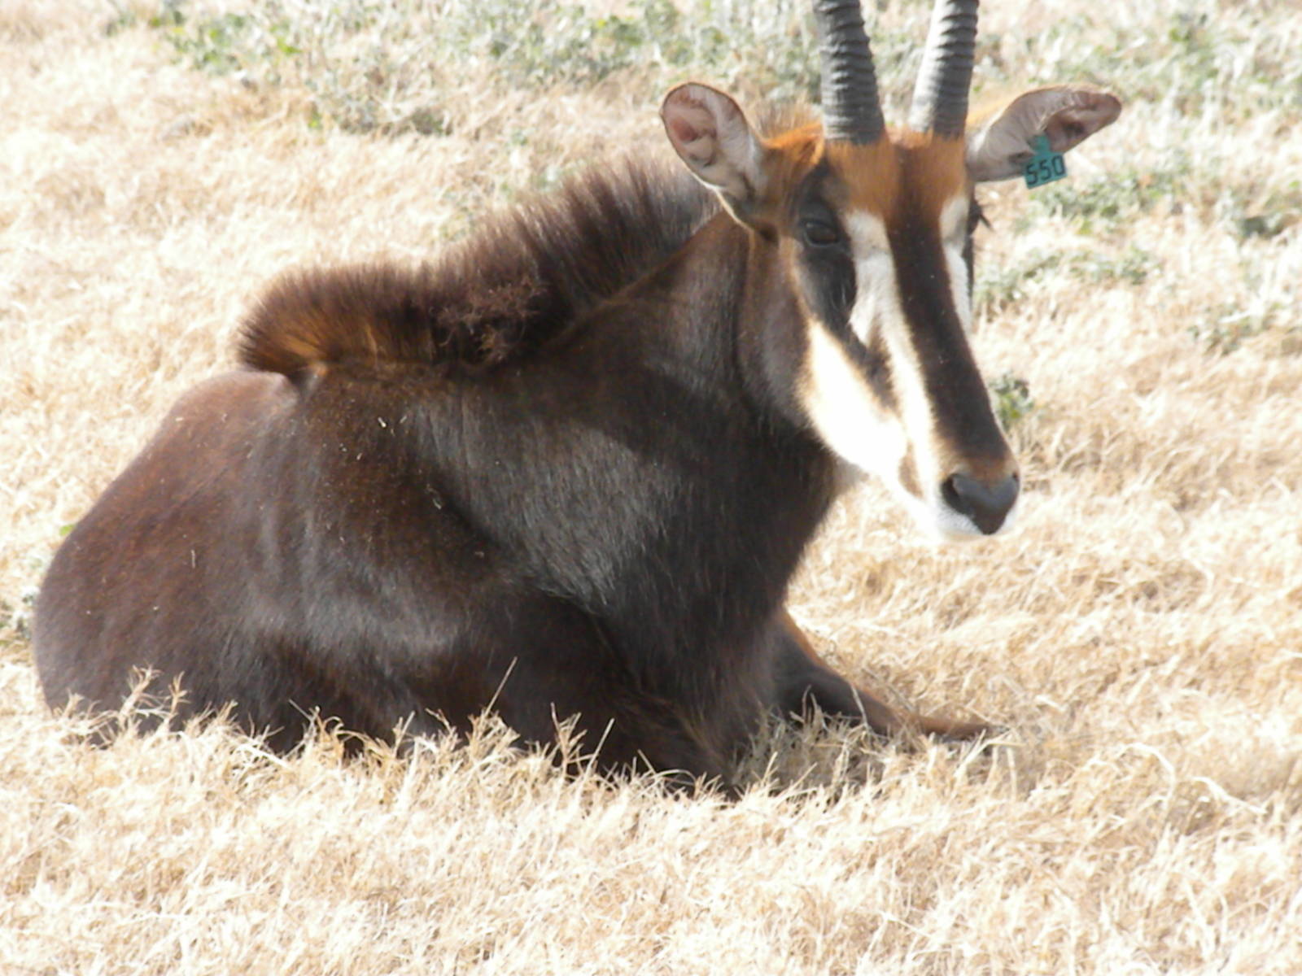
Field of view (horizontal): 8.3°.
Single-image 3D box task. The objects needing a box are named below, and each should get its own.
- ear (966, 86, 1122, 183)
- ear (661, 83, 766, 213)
[{"bbox_3d":[0.388,-0.350,8.870,0.170,0.080,0.060,-19,19,-7],"label":"ear"},{"bbox_3d":[0.062,-0.335,8.750,0.080,0.160,0.060,-37,9,9],"label":"ear"}]

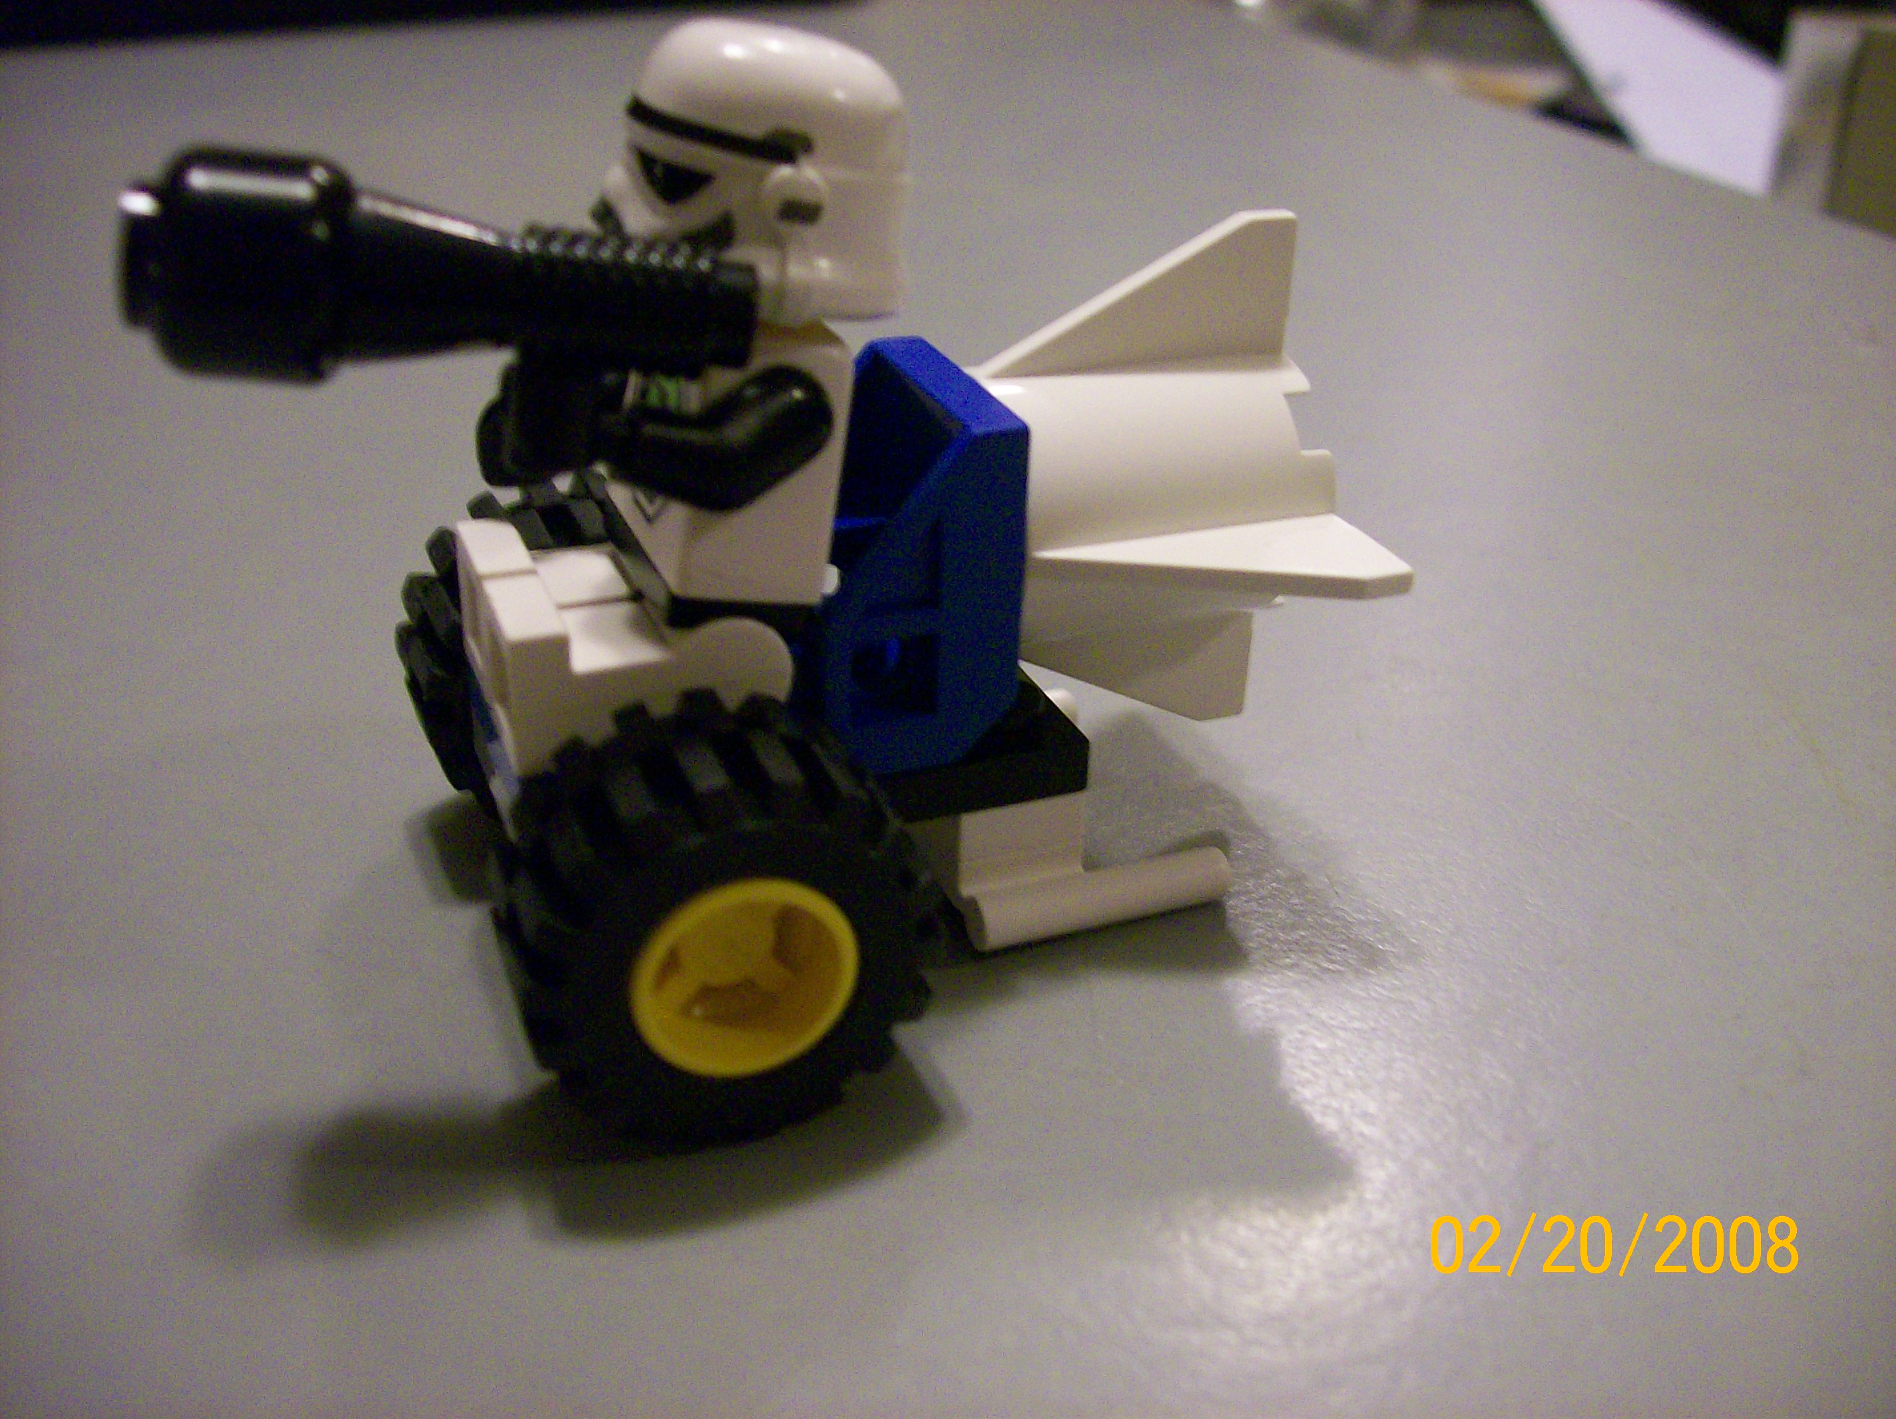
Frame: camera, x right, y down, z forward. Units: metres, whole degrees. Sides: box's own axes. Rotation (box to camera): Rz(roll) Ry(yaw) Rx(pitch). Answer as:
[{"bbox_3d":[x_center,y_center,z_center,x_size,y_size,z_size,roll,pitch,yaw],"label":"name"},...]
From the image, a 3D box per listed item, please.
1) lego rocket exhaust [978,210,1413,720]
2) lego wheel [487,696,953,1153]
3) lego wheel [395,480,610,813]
[{"bbox_3d":[0.011,-0.013,0.119,0.020,0.033,0.033,-9,30,-20],"label":"lego rocket exhaust"},{"bbox_3d":[-0.012,0.011,0.102,0.021,0.021,0.012,-9,30,-20],"label":"lego wheel"},{"bbox_3d":[-0.024,-0.003,0.128,0.021,0.021,0.012,-9,30,-20],"label":"lego wheel"}]

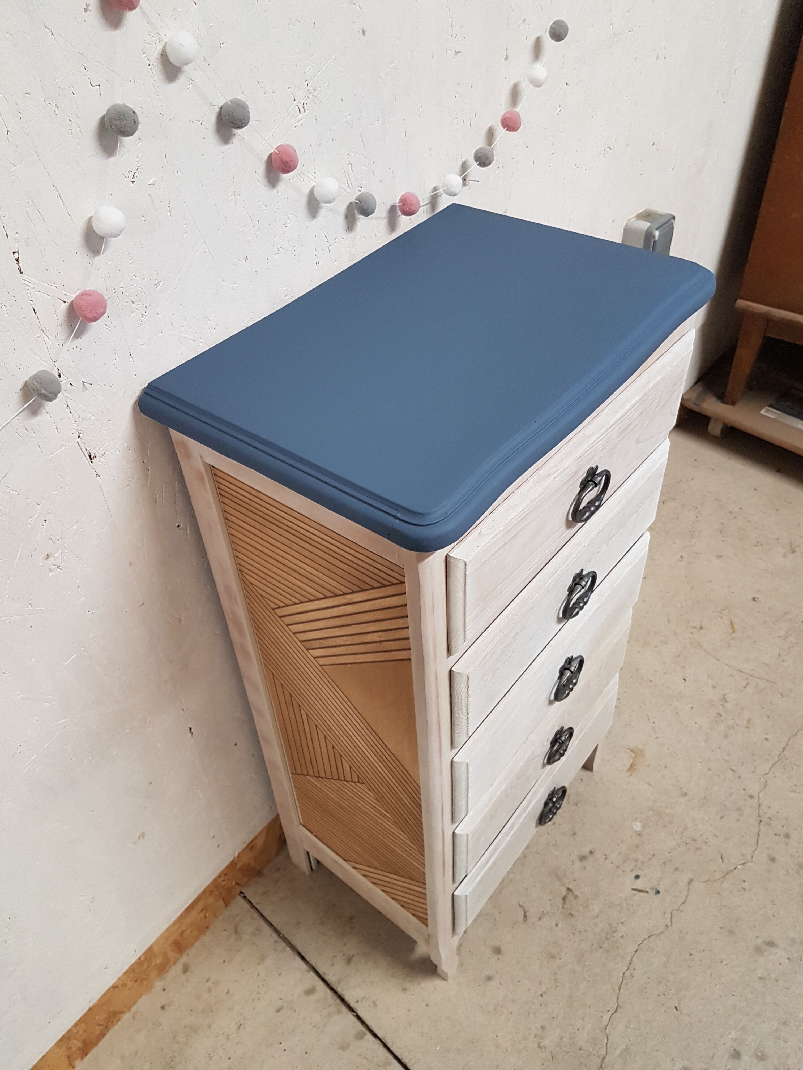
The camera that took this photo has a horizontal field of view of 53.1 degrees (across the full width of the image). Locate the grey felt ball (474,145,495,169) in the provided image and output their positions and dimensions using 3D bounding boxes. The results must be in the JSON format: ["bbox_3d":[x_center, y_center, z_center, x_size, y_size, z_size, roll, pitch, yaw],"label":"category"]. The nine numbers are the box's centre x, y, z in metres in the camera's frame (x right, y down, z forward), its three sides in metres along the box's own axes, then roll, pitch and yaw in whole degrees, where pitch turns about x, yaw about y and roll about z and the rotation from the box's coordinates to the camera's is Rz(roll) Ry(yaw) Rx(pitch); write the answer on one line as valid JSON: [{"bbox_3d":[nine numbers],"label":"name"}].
[{"bbox_3d":[0.096,-0.436,0.927,0.023,0.023,0.023,-2,42,2],"label":"grey felt ball"}]

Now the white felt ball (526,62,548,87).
[{"bbox_3d":[0.168,-0.568,0.994,0.025,0.025,0.025,-2,42,2],"label":"white felt ball"}]

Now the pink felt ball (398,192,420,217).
[{"bbox_3d":[0.008,-0.353,0.859,0.024,0.024,0.024,-2,42,2],"label":"pink felt ball"}]

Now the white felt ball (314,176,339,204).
[{"bbox_3d":[-0.071,-0.327,0.763,0.023,0.023,0.023,-2,42,2],"label":"white felt ball"}]

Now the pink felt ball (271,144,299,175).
[{"bbox_3d":[-0.108,-0.349,0.746,0.025,0.025,0.025,-2,42,2],"label":"pink felt ball"}]

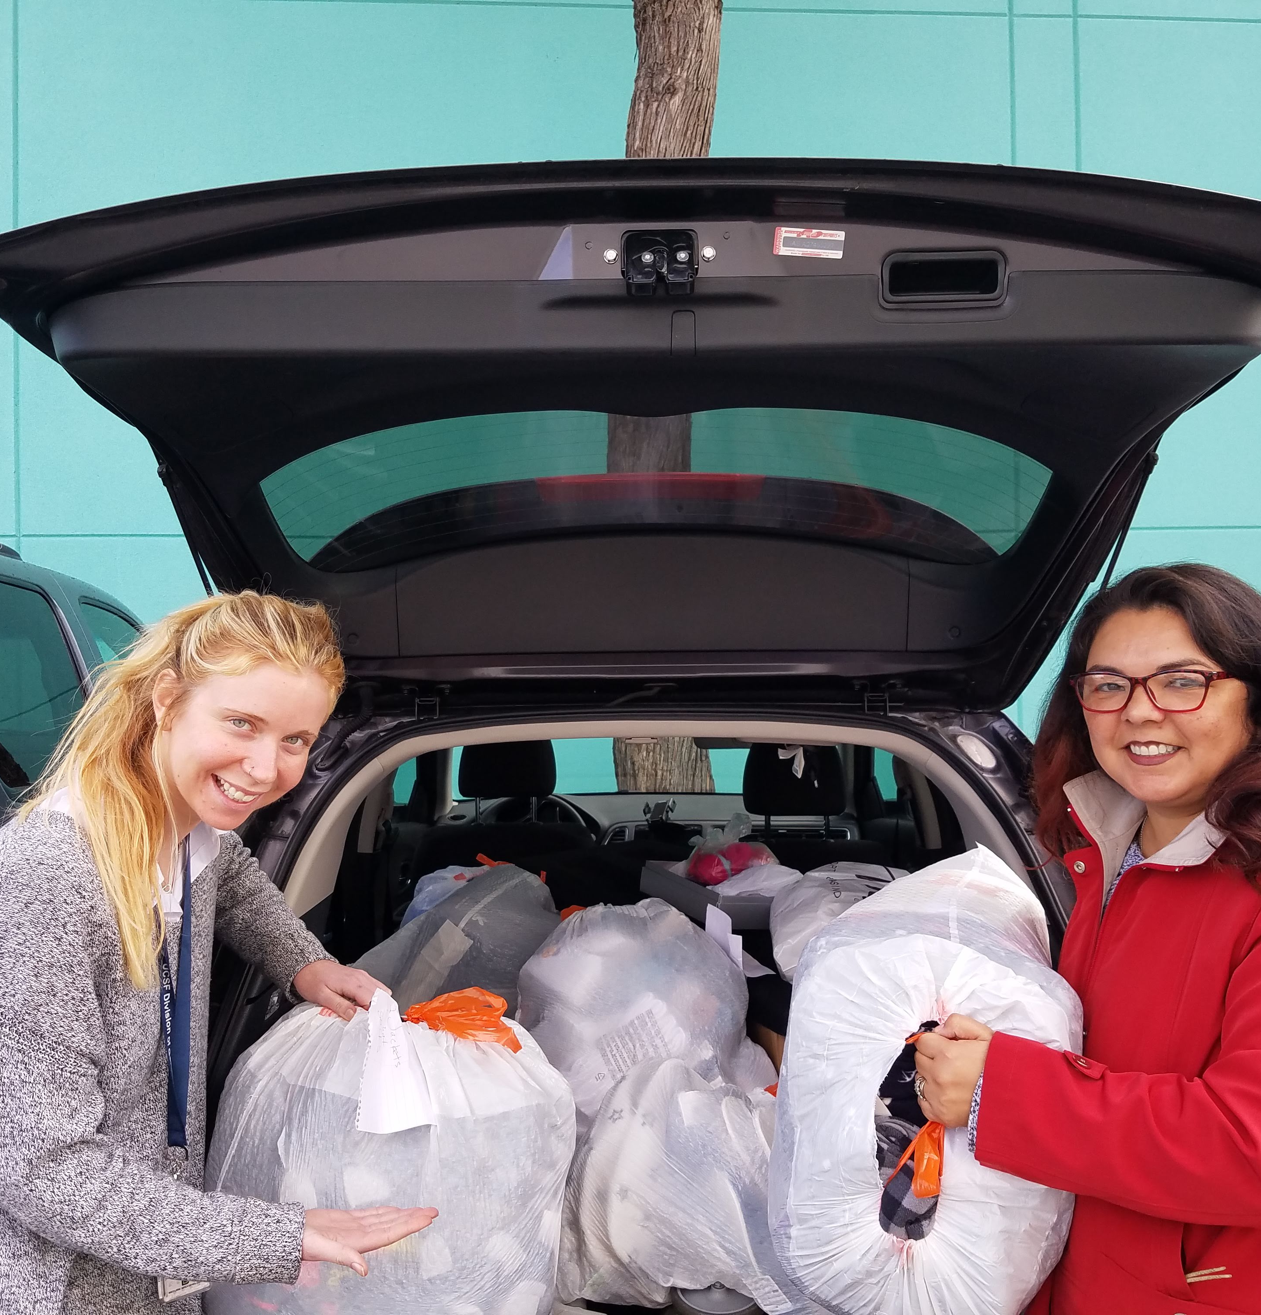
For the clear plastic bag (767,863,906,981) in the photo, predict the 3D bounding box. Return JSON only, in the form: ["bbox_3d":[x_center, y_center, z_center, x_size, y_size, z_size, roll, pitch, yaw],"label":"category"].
[{"bbox_3d":[0.390,0.480,2.330,0.270,0.230,0.260,-1,-1,0],"label":"clear plastic bag"}]

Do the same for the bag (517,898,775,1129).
[{"bbox_3d":[0.018,0.550,2.000,0.380,0.380,0.360,-1,-1,0],"label":"bag"}]

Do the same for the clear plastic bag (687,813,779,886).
[{"bbox_3d":[0.200,0.379,2.600,0.180,0.145,0.150,-1,-1,0],"label":"clear plastic bag"}]

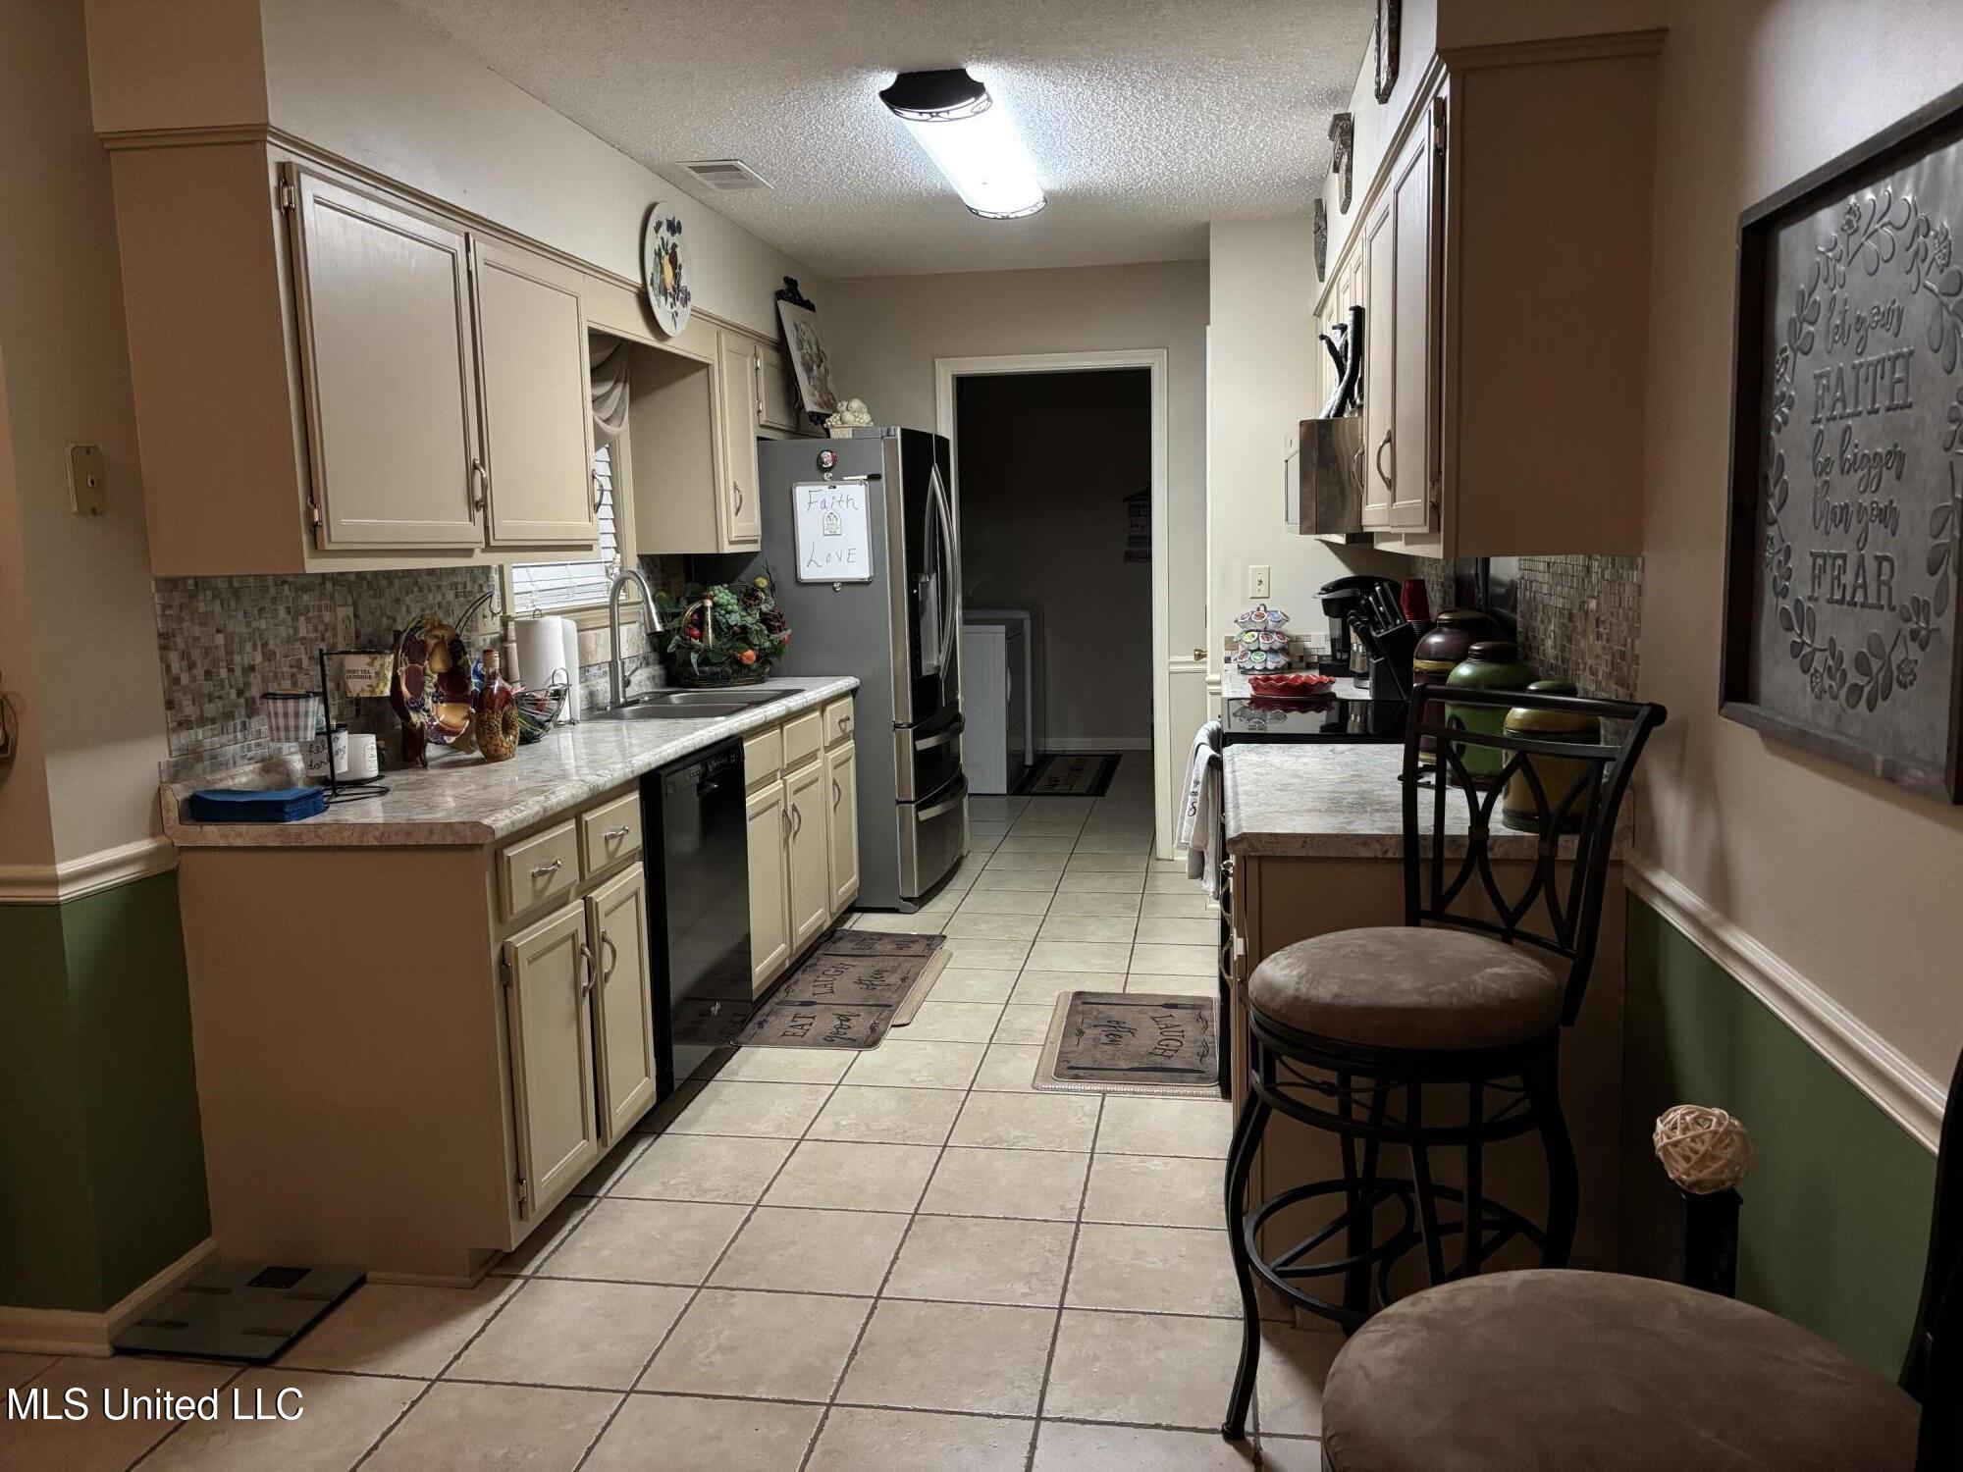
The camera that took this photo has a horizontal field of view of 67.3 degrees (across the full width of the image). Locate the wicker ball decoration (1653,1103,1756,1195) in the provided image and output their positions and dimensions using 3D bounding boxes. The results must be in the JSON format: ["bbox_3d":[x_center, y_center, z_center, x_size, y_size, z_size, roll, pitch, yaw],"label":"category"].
[{"bbox_3d":[0.820,0.470,1.676,0.108,0.102,0.108,0,8,9],"label":"wicker ball decoration"}]

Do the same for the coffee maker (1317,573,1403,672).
[{"bbox_3d":[1.283,-0.379,4.946,0.310,0.335,0.230,-2,8,-6],"label":"coffee maker"}]

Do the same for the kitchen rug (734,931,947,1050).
[{"bbox_3d":[-0.406,0.782,4.690,0.420,0.015,1.190,0,8,9],"label":"kitchen rug"}]

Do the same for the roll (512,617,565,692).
[{"bbox_3d":[-1.220,-0.181,4.133,0.140,0.285,0.140,-1,8,0],"label":"roll"}]

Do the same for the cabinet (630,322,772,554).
[{"bbox_3d":[-0.974,-0.998,4.988,0.346,0.752,0.469,0,8,9],"label":"cabinet"}]

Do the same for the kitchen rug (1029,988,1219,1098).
[{"bbox_3d":[0.431,0.840,4.113,0.470,0.018,0.825,0,8,9],"label":"kitchen rug"}]

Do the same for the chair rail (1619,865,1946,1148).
[{"bbox_3d":[0.947,0.293,1.834,0.027,0.066,1.080,0,8,9],"label":"chair rail"}]

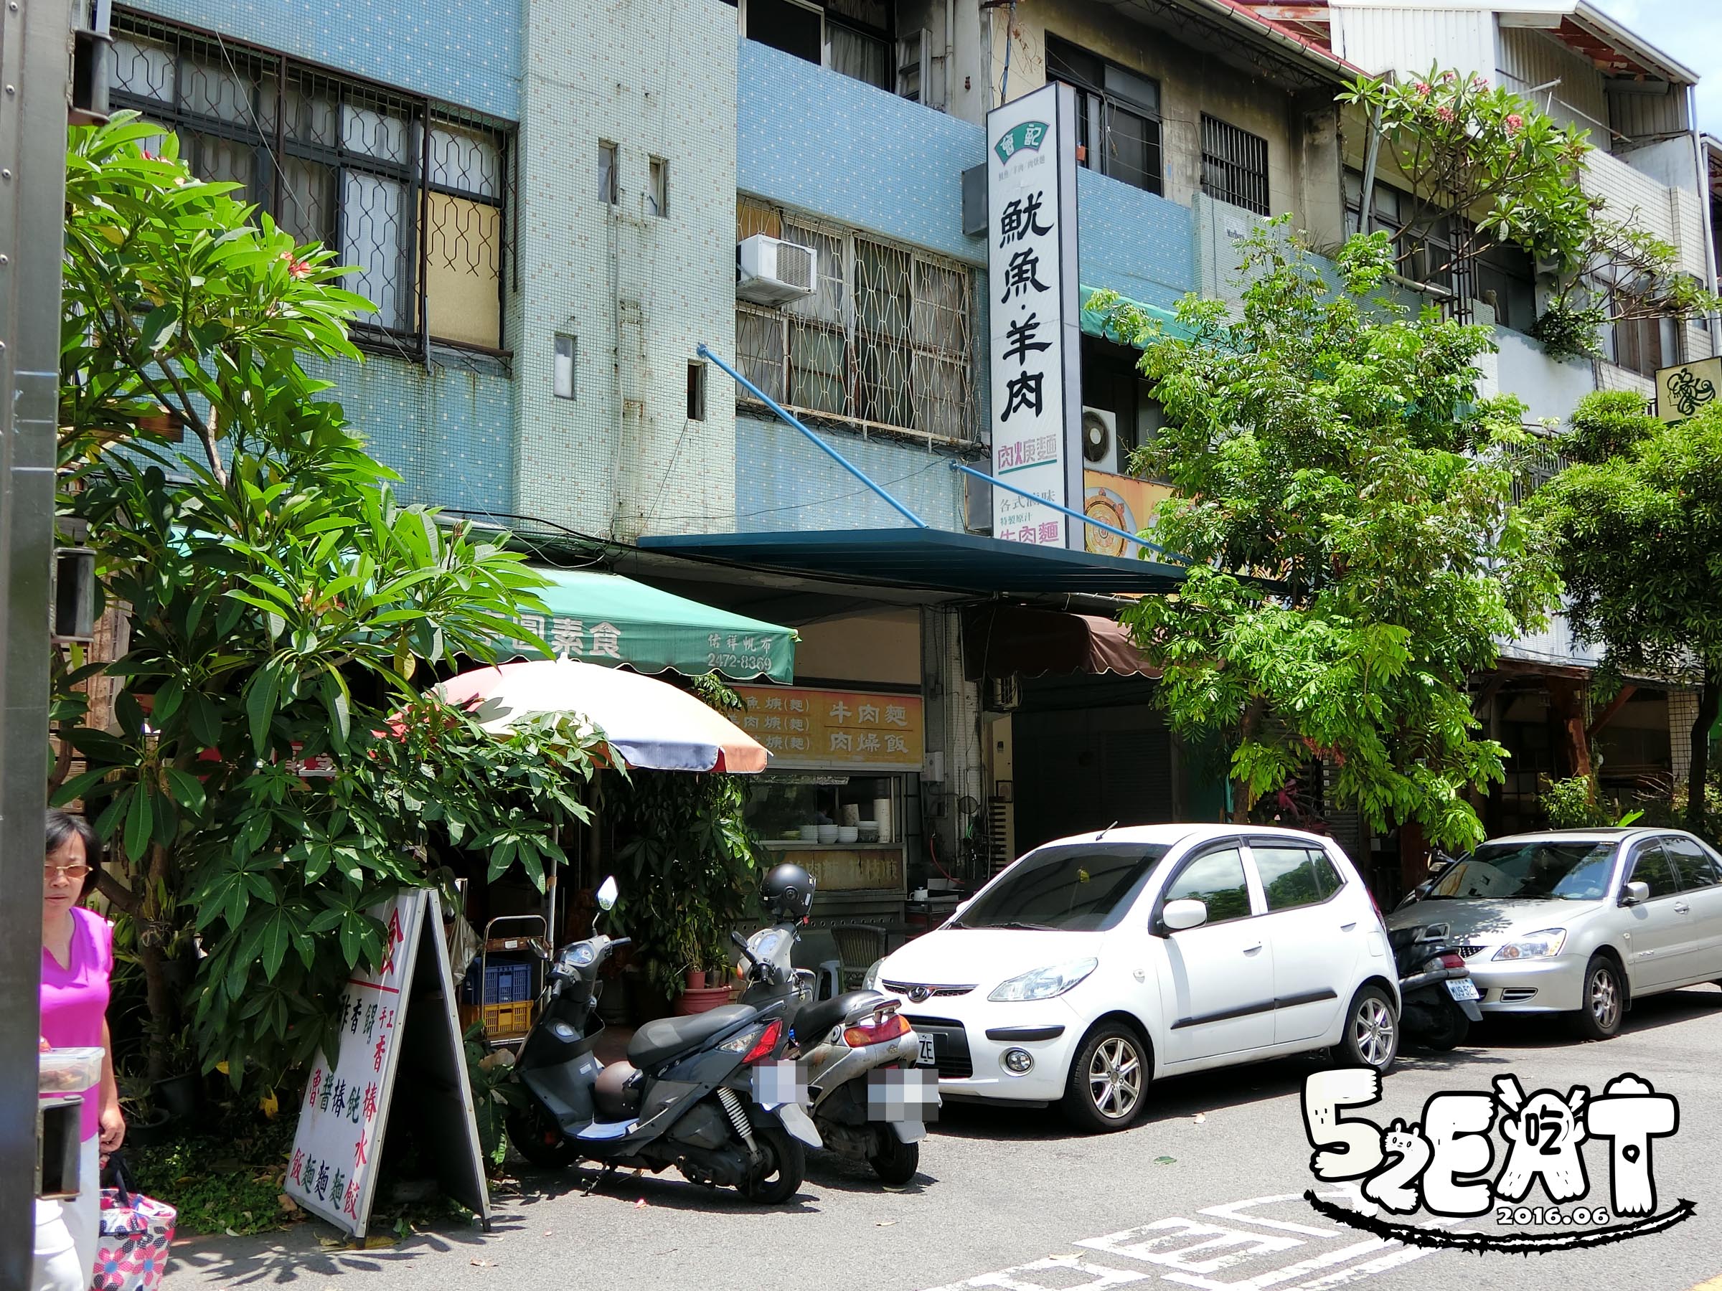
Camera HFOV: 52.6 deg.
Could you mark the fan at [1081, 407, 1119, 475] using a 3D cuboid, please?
[{"bbox_3d":[2.105,-1.972,16.539,0.680,0.550,0.300,5,-8,-41],"label":"fan"}]

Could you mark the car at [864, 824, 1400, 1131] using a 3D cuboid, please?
[{"bbox_3d":[1.584,1.821,10.129,3.570,1.540,1.600,5,-8,-41],"label":"car"}]

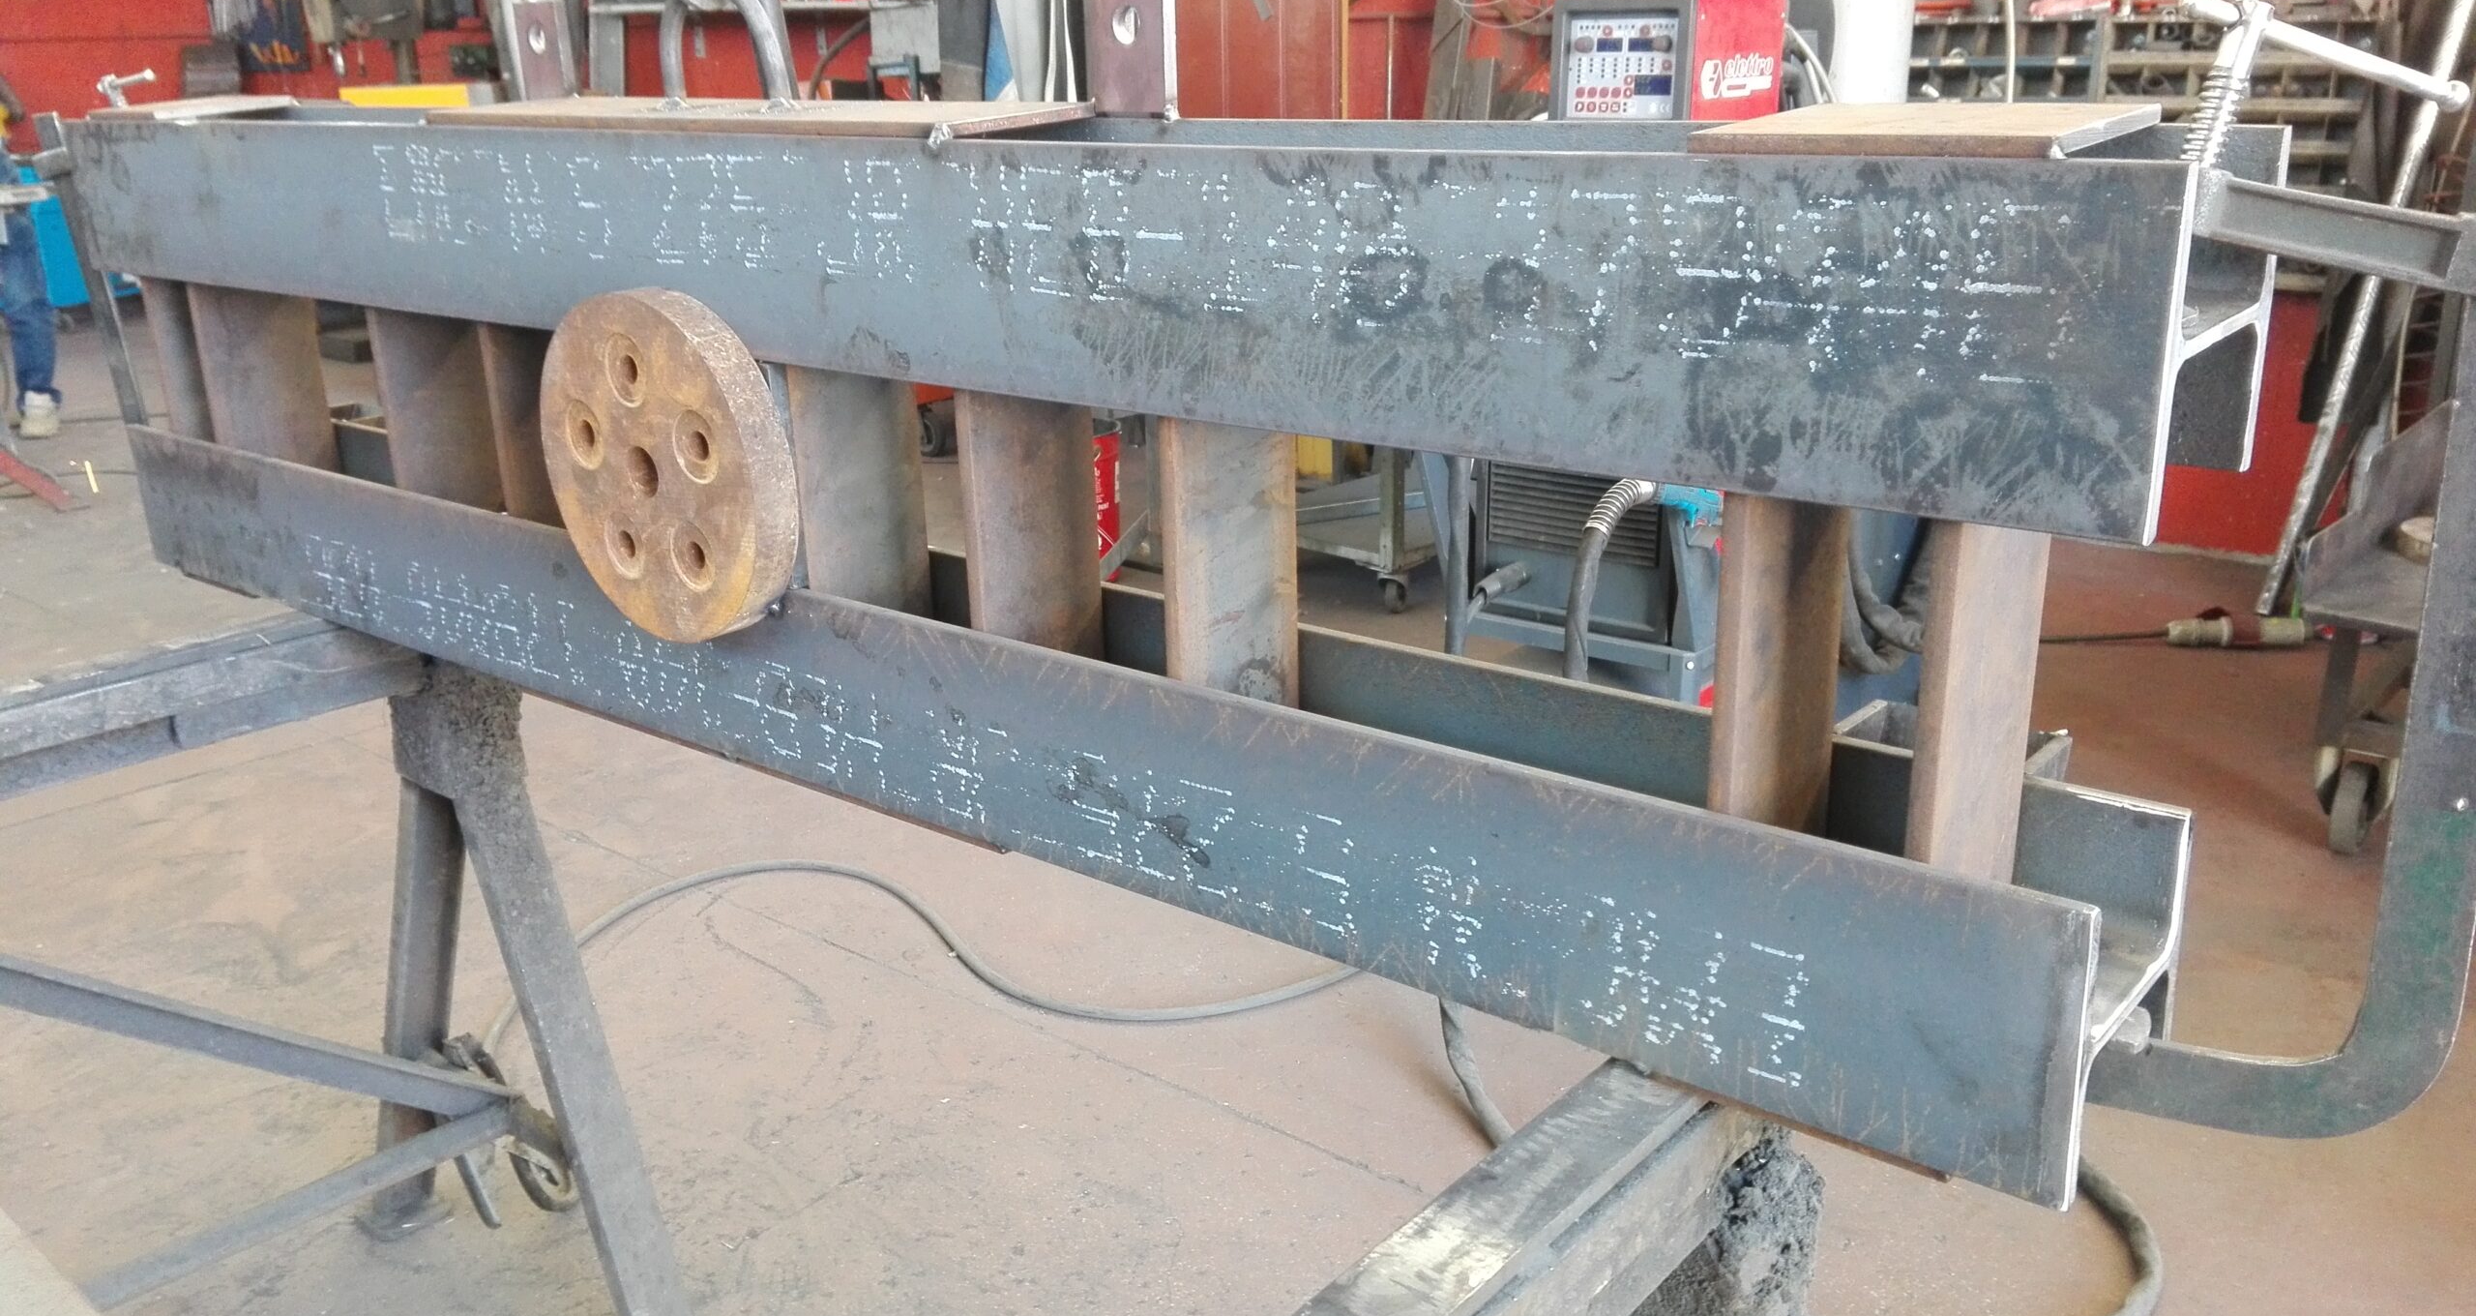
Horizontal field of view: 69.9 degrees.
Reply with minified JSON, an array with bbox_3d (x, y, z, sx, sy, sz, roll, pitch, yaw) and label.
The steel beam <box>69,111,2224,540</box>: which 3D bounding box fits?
[{"bbox_3d":[-0.365,-0.300,1.252,1.905,0.140,0.142,13,24,37],"label":"steel beam"}]

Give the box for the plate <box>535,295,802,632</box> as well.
[{"bbox_3d":[-0.394,-0.130,1.221,0.241,0.241,0.037,13,24,37],"label":"plate"}]

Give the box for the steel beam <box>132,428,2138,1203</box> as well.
[{"bbox_3d":[-0.362,-0.024,1.356,1.920,0.140,0.142,13,24,37],"label":"steel beam"}]

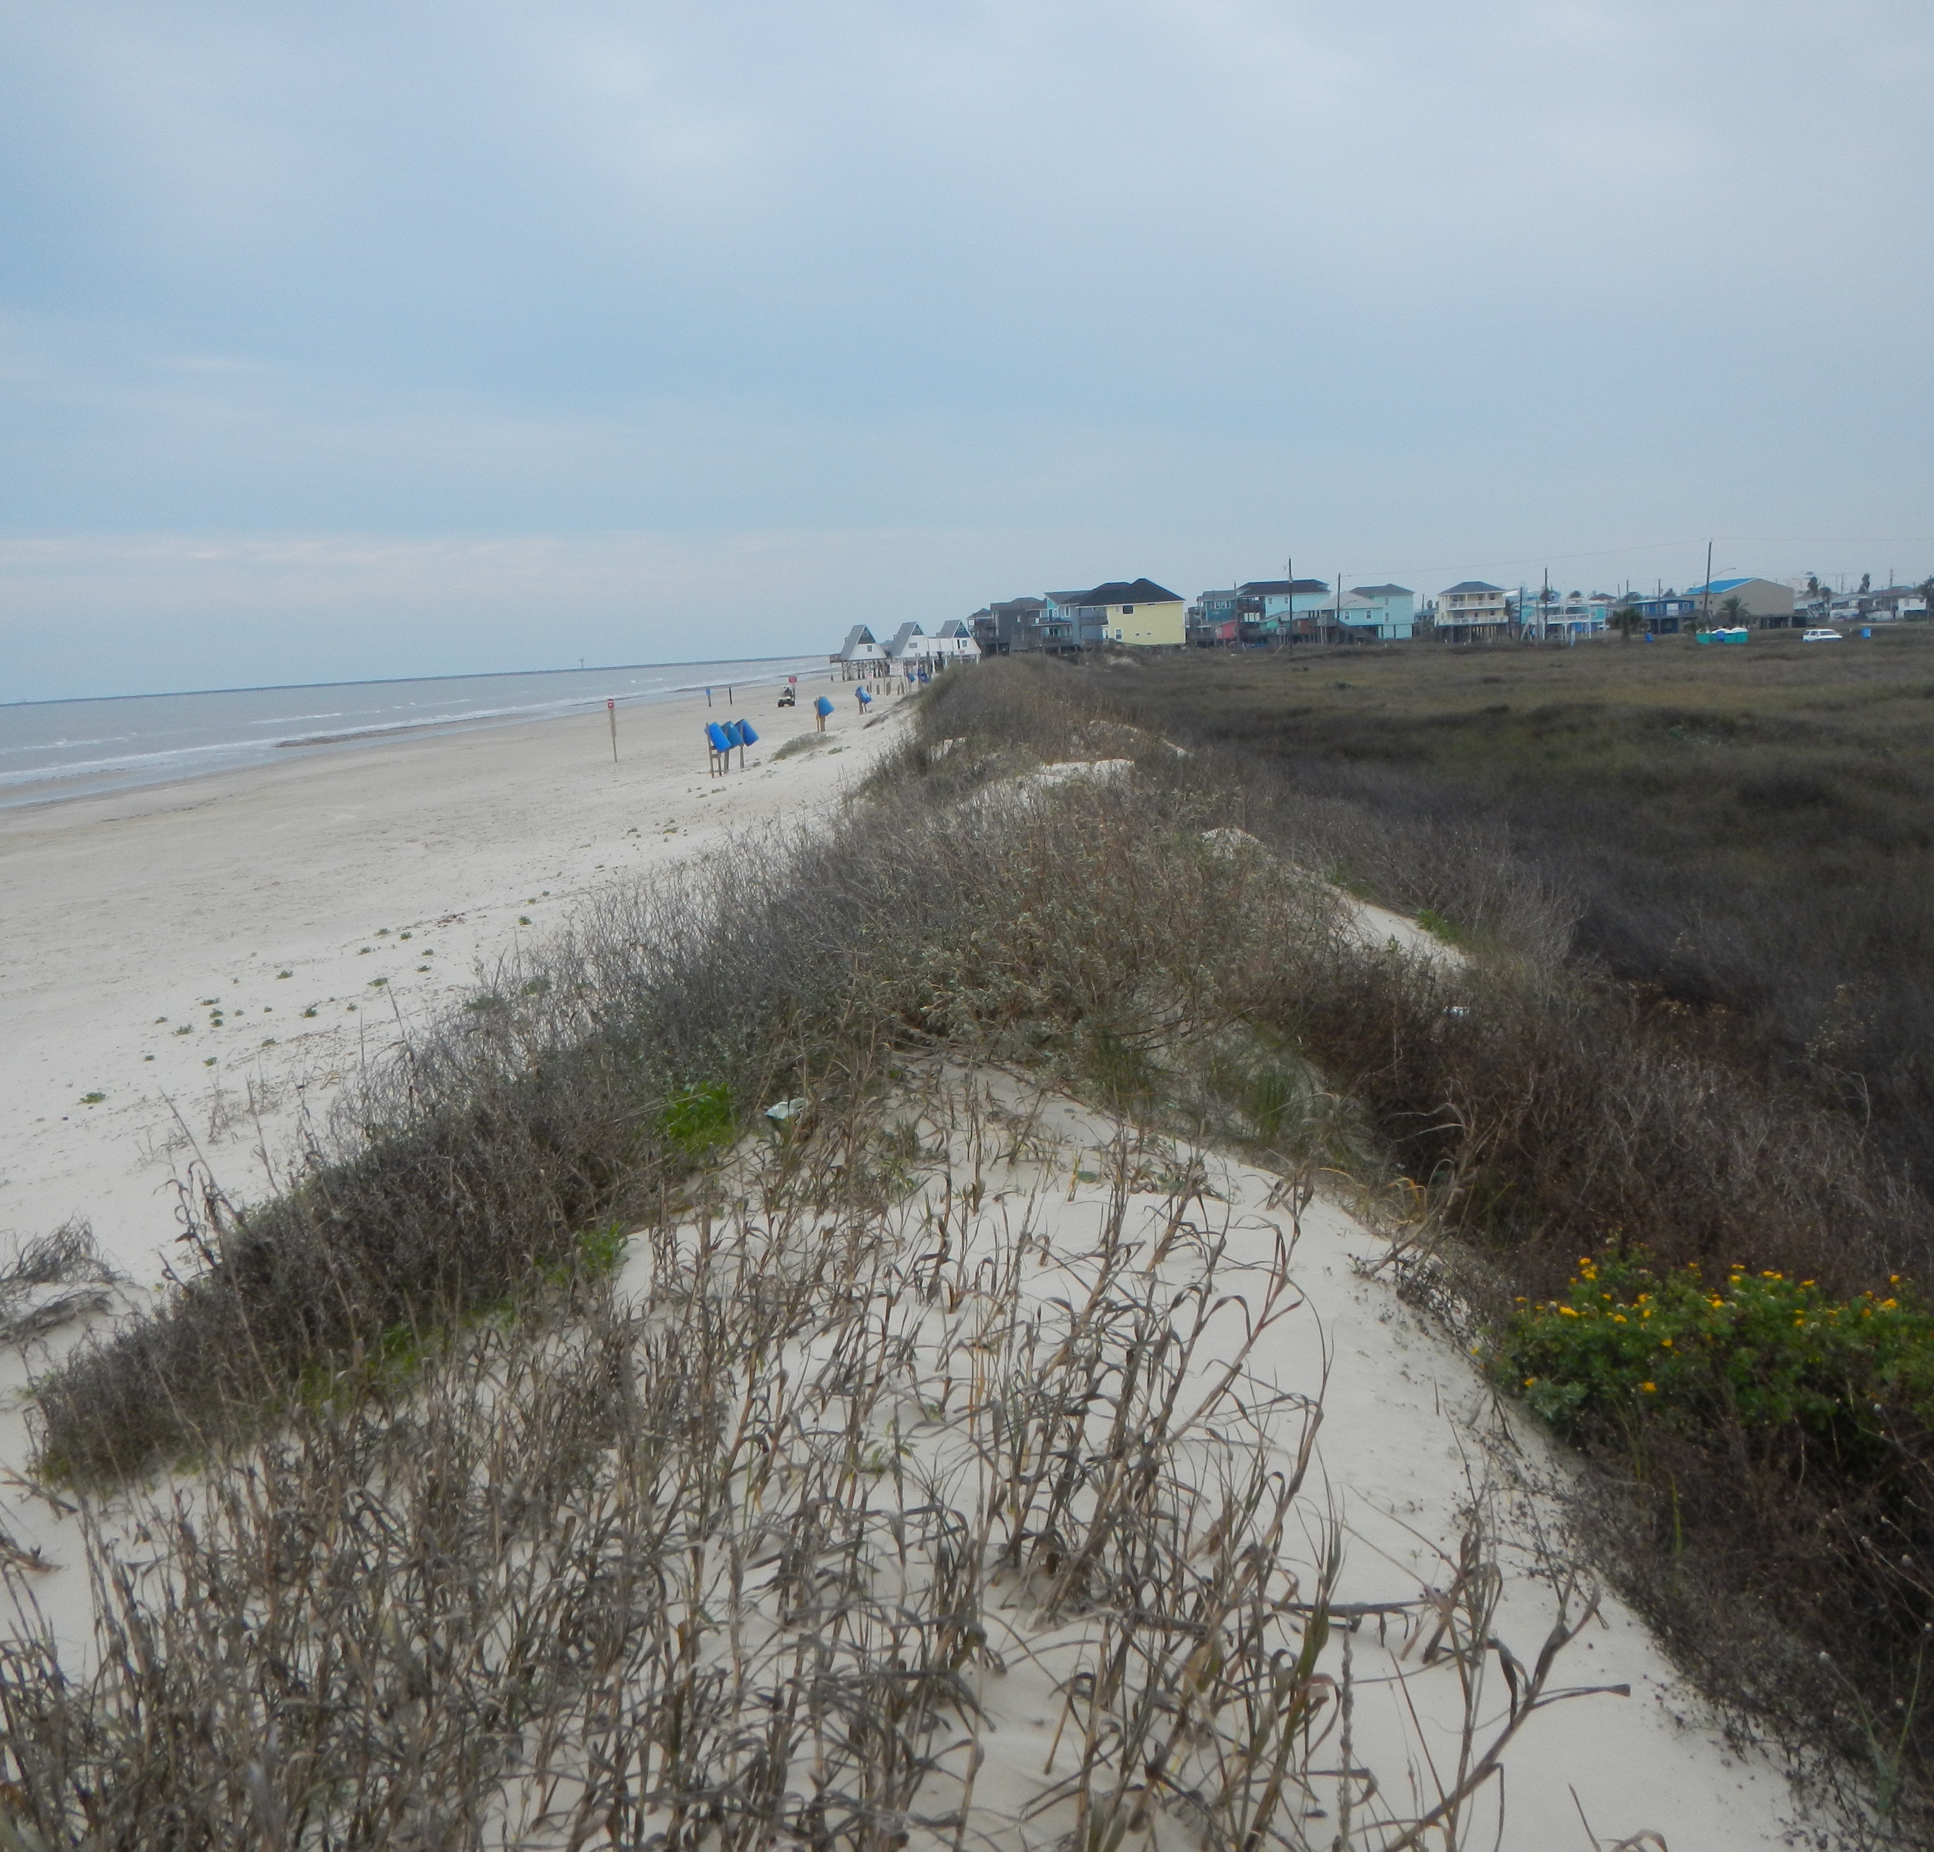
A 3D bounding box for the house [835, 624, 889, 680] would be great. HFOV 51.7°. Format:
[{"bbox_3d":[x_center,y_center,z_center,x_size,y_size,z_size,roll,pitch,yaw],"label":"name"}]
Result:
[{"bbox_3d":[-16.308,-42.305,308.688,6.500,8.300,8.500,-6,8,-15],"label":"house"}]

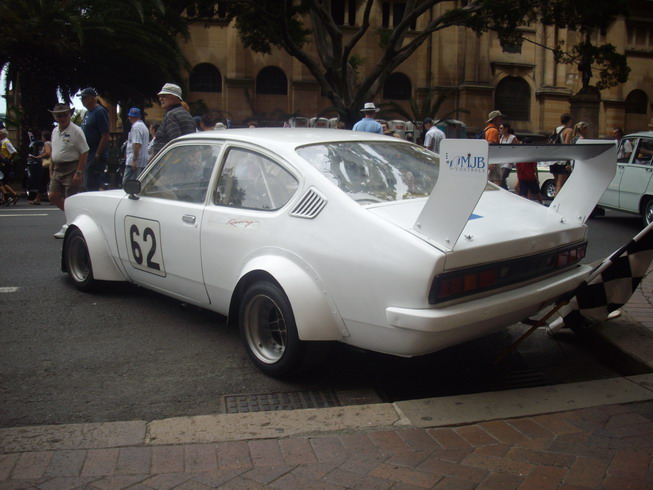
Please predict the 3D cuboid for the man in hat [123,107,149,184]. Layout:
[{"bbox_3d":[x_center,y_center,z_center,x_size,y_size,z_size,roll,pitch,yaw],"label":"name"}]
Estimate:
[{"bbox_3d":[-3.102,-1.372,11.480,0.400,1.740,0.500,0,9,-4],"label":"man in hat"}]

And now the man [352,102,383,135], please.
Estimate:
[{"bbox_3d":[0.626,-1.326,11.085,0.540,1.810,0.360,2,9,5],"label":"man"}]

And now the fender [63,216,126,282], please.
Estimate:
[{"bbox_3d":[-1.844,-0.007,5.436,0.170,0.510,1.080,-8,14,-43],"label":"fender"}]

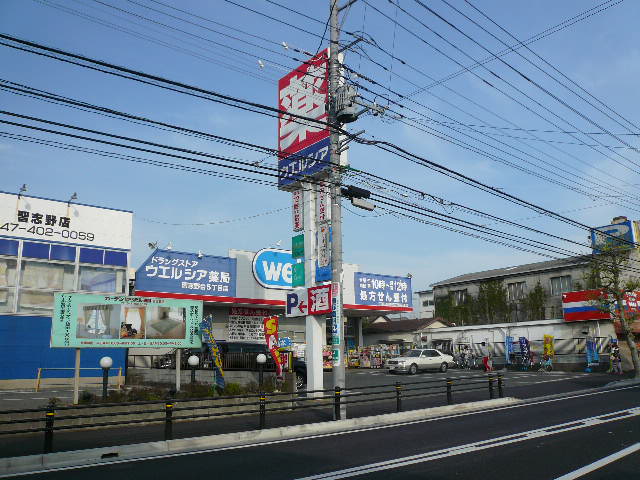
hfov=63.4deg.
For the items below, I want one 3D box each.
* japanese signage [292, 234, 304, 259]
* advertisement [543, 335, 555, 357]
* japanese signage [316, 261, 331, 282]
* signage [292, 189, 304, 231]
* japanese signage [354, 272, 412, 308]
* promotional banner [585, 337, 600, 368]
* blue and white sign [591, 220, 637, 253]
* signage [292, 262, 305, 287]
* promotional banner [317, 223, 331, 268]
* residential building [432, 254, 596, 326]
[{"bbox_3d":[-0.648,0.248,17.242,0.150,0.760,0.693,8,-15,-37],"label":"japanese signage"},{"bbox_3d":[15.265,7.169,34.500,0.550,1.800,0.120,-10,-15,37],"label":"advertisement"},{"bbox_3d":[0.136,1.035,17.074,0.150,0.656,0.628,9,-15,-37],"label":"japanese signage"},{"bbox_3d":[-0.633,-1.005,17.498,0.200,1.424,0.684,8,-15,-37],"label":"signage"},{"bbox_3d":[4.610,3.635,37.000,5.397,2.185,0.250,9,-15,-37],"label":"japanese signage"},{"bbox_3d":[15.667,6.449,29.764,0.750,1.598,0.250,-11,-16,39],"label":"promotional banner"},{"bbox_3d":[18.108,-0.097,31.846,0.500,1.591,2.510,8,-15,-37],"label":"blue and white sign"},{"bbox_3d":[-0.750,1.236,18.215,0.120,0.805,0.590,9,-15,-37],"label":"signage"},{"bbox_3d":[0.146,0.179,17.236,0.150,1.403,0.540,9,-15,-37],"label":"promotional banner"},{"bbox_3d":[18.681,6.445,45.600,8.000,8.700,15.574,8,-15,-37],"label":"residential building"}]

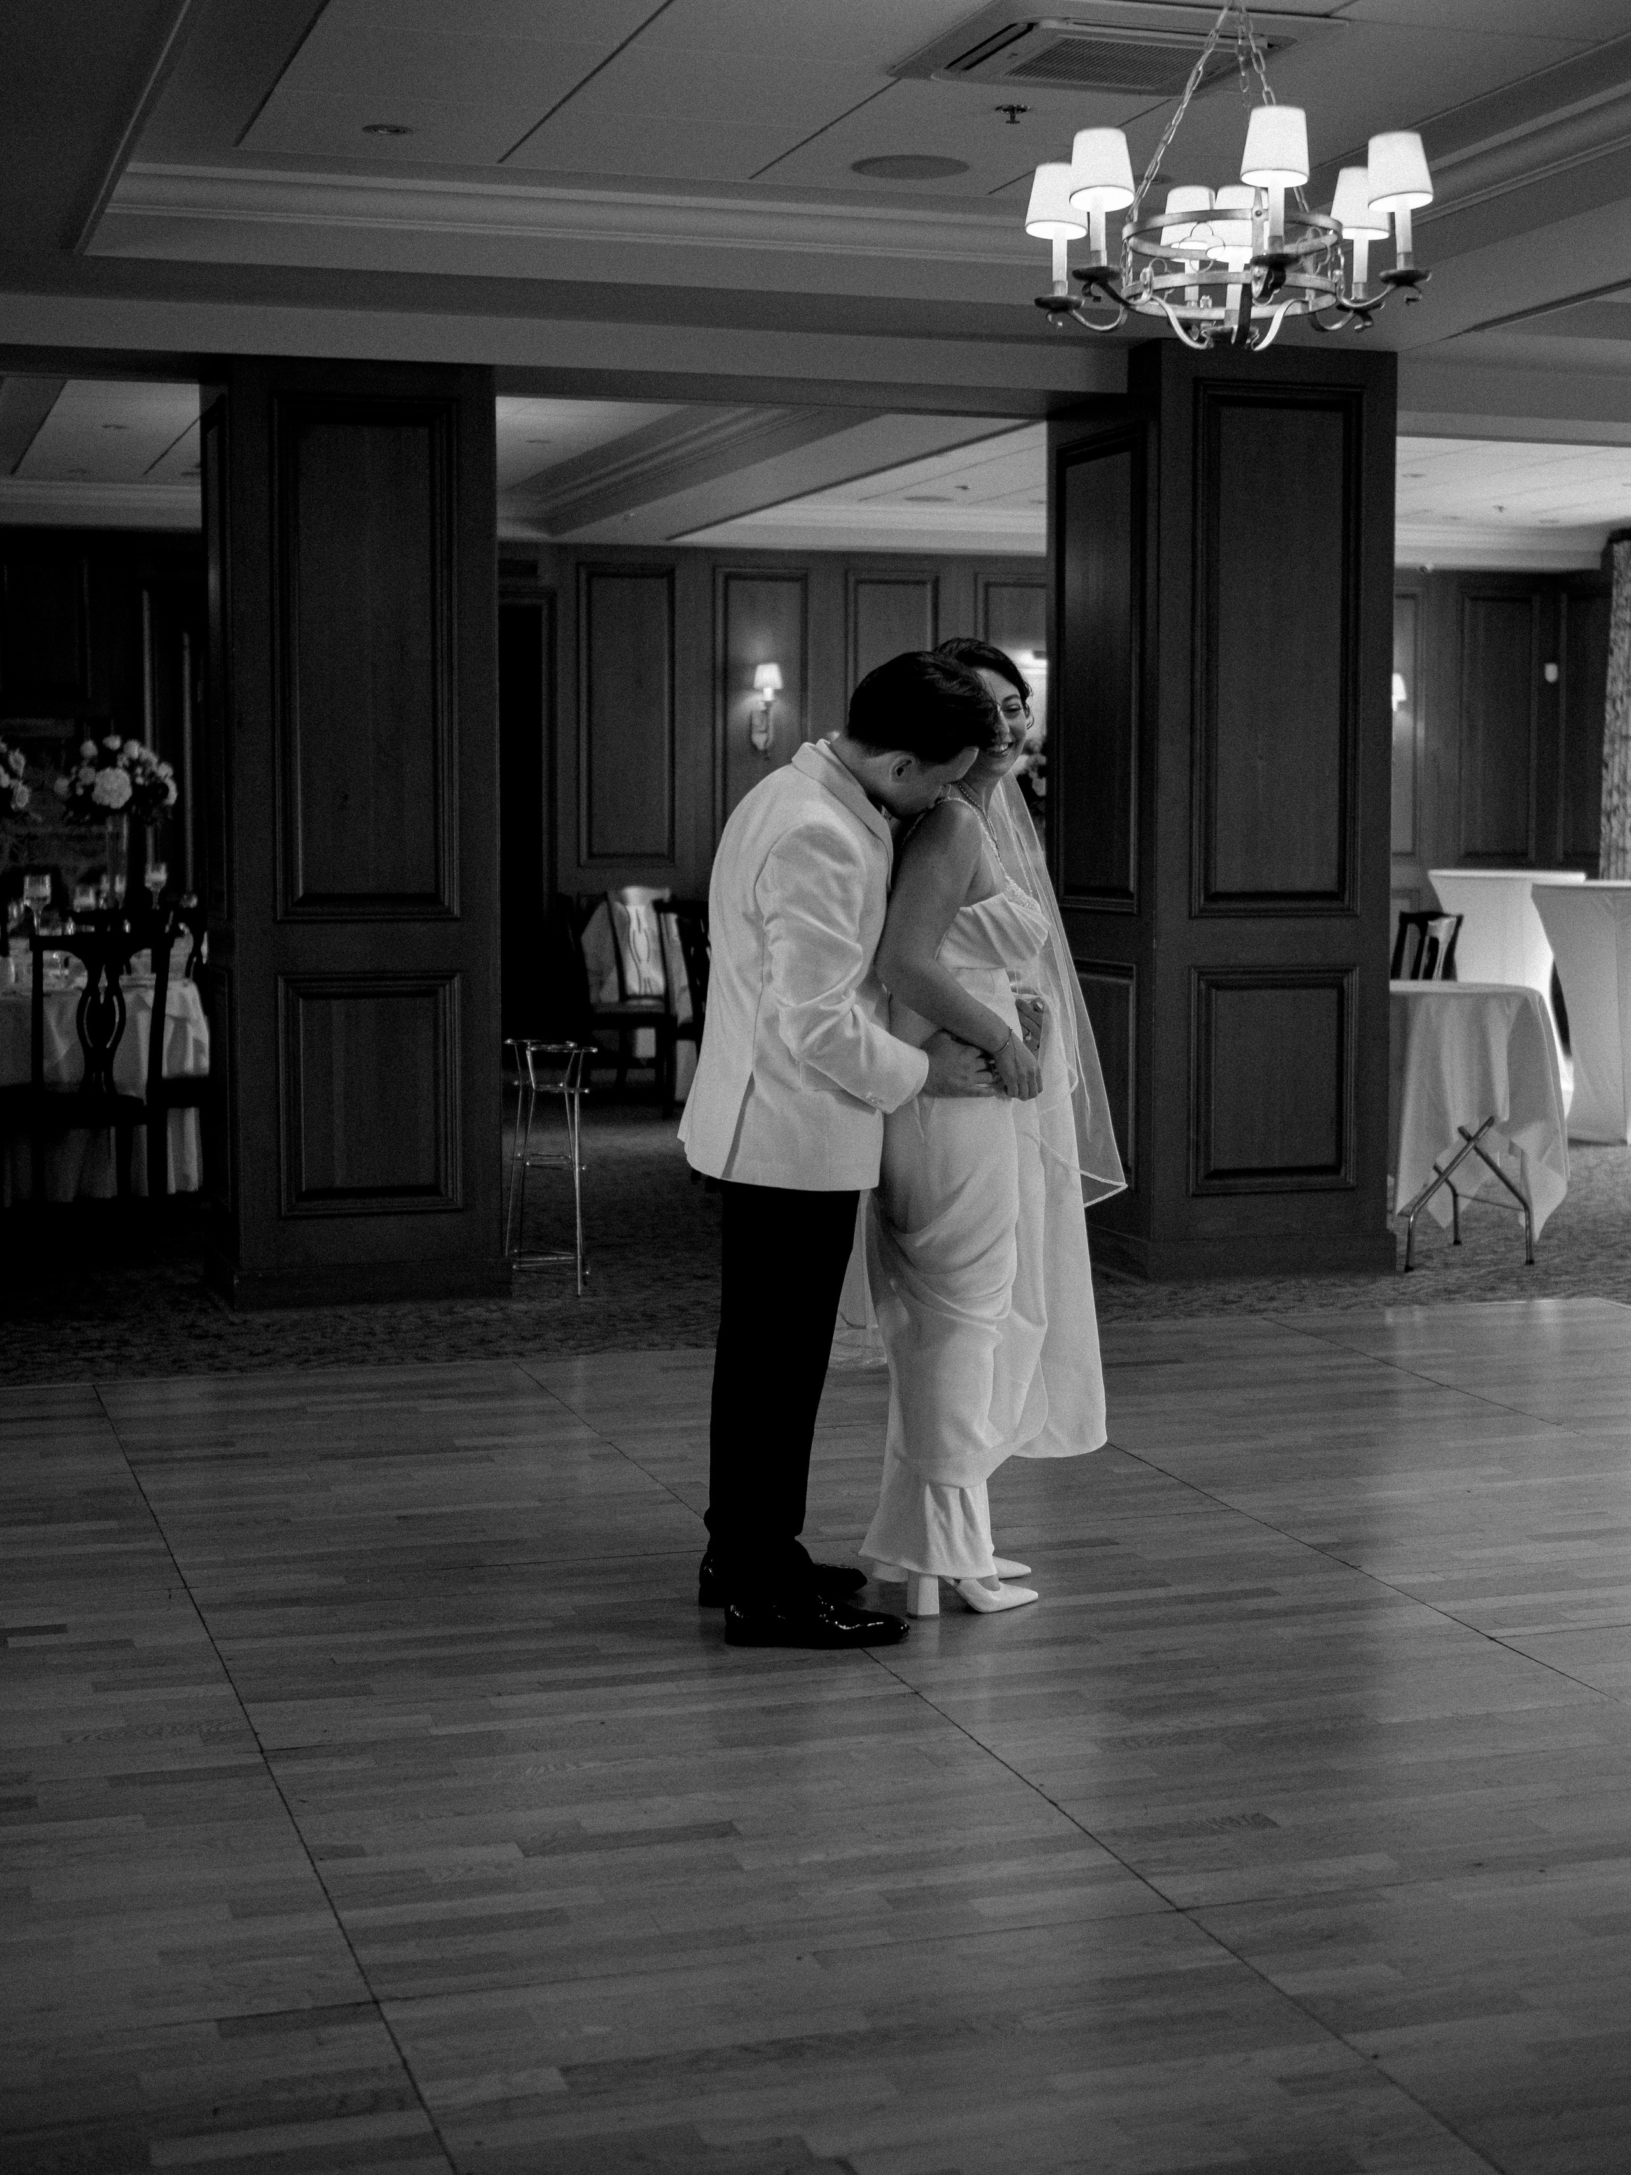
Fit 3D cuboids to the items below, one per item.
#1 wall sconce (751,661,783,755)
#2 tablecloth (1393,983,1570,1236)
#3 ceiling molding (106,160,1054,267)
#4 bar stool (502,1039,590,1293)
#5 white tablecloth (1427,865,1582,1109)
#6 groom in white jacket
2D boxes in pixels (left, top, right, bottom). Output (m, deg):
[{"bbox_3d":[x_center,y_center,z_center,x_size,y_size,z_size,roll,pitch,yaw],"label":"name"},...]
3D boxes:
[{"bbox_3d":[-0.256,-1.938,16.055,0.170,0.455,0.220,-2,6,-17],"label":"wall sconce"},{"bbox_3d":[1.949,0.065,9.598,0.714,0.756,0.644,-2,6,-17],"label":"tablecloth"},{"bbox_3d":[-0.314,-2.173,7.886,2.954,0.112,0.140,-2,6,-17],"label":"ceiling molding"},{"bbox_3d":[-0.747,0.229,8.894,0.260,0.700,0.260,0,5,-5],"label":"bar stool"},{"bbox_3d":[3.105,-0.434,14.205,0.740,1.050,0.740,1,5,12],"label":"white tablecloth"},{"bbox_3d":[0.050,0.088,5.330,0.574,1.641,0.500,-2,6,-23],"label":"groom in white jacket"}]

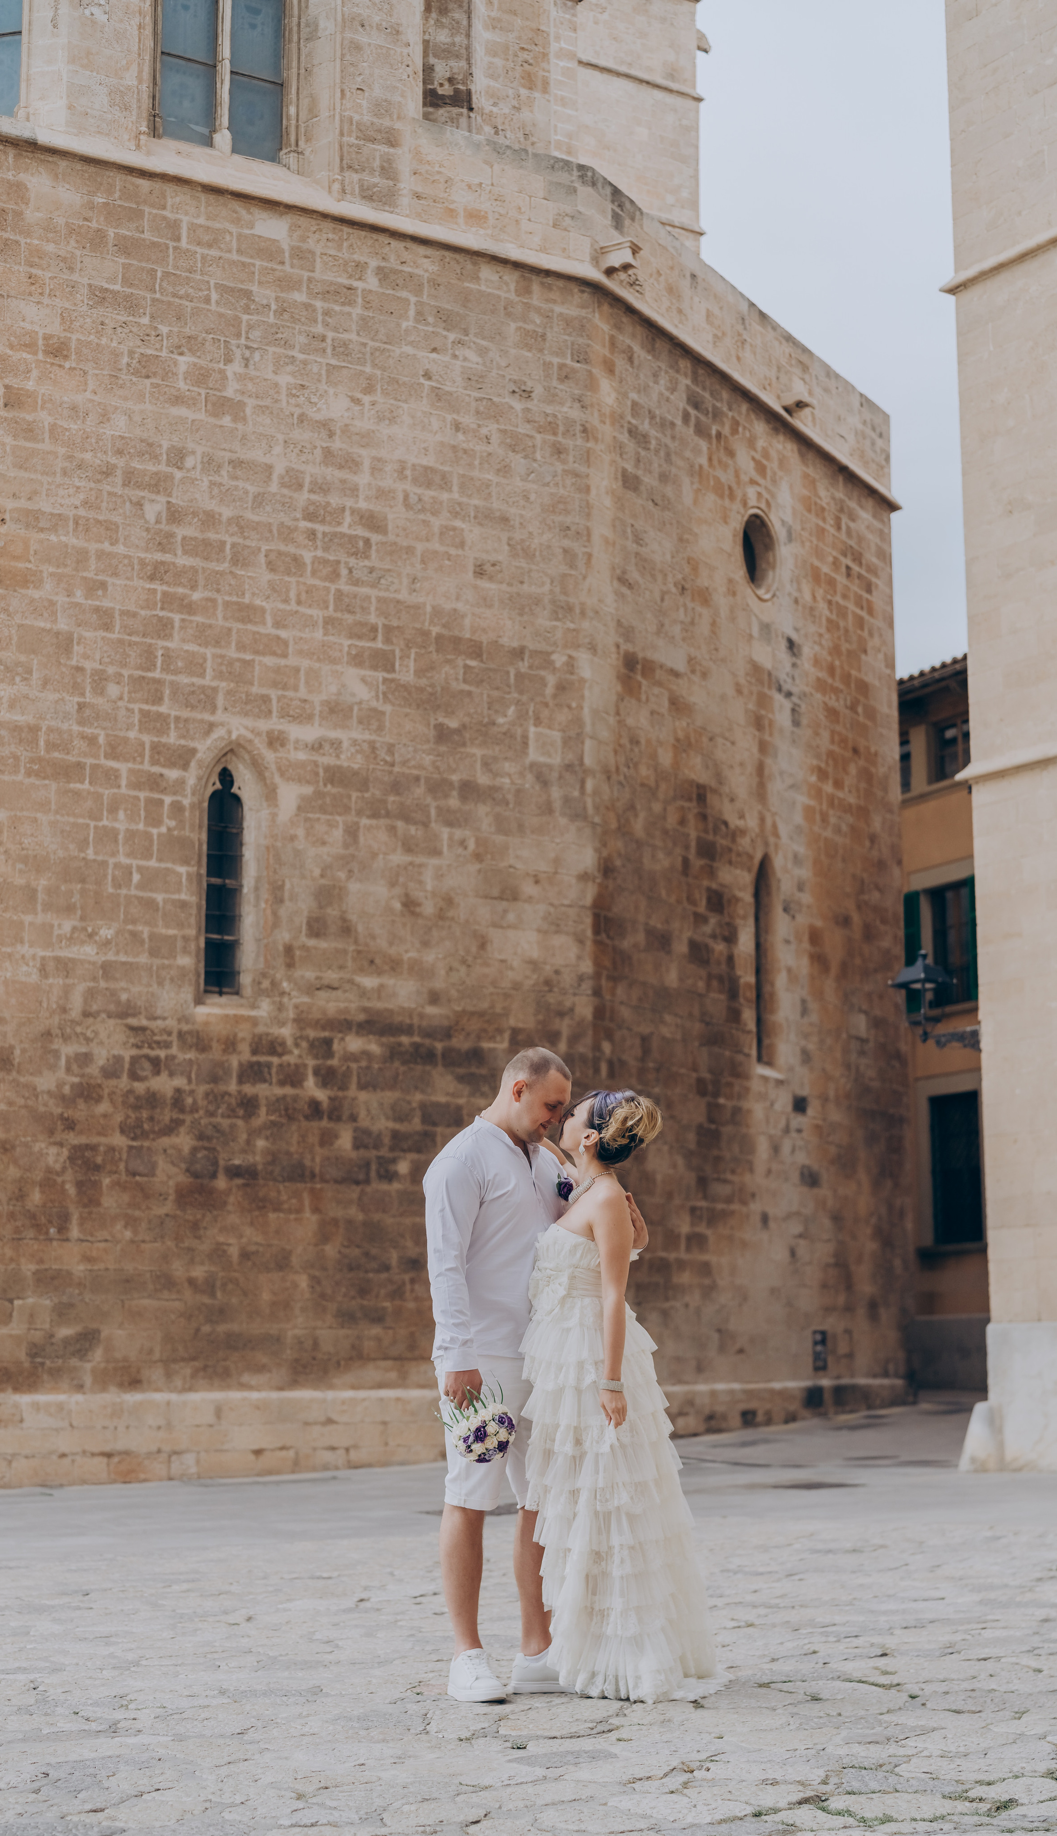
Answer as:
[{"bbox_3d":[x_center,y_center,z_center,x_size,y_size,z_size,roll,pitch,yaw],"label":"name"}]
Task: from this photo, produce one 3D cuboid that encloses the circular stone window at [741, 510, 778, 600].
[{"bbox_3d":[2.099,-3.384,23.904,0.200,0.852,0.852,-6,-11,30],"label":"circular stone window"}]

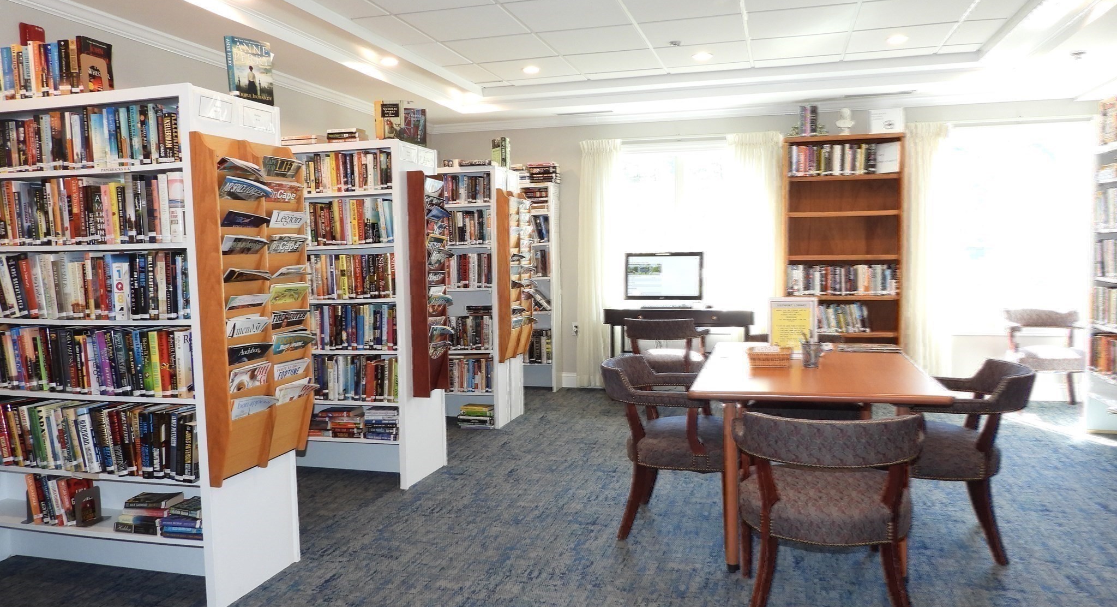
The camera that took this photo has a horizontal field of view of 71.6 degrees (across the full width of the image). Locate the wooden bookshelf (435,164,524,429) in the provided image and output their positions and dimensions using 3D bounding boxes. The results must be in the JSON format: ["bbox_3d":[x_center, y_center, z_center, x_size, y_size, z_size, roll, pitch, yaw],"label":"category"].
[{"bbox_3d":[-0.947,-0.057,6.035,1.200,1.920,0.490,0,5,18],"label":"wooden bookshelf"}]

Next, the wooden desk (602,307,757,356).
[{"bbox_3d":[1.023,0.424,6.509,1.220,0.770,0.500,0,4,16],"label":"wooden desk"}]

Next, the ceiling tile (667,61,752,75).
[{"bbox_3d":[1.101,-1.738,5.680,0.600,0.020,0.190,0,5,16],"label":"ceiling tile"}]

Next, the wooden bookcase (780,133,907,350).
[{"bbox_3d":[2.272,-0.254,6.248,0.887,2.122,0.300,0,4,16],"label":"wooden bookcase"}]

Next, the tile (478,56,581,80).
[{"bbox_3d":[-0.200,-1.699,5.594,0.600,0.024,0.595,0,4,16],"label":"tile"}]

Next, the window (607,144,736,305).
[{"bbox_3d":[0.992,-0.633,6.762,1.177,1.538,0.120,0,5,16],"label":"window"}]

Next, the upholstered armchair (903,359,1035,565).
[{"bbox_3d":[1.636,0.632,3.312,0.615,0.765,0.575,0,5,16],"label":"upholstered armchair"}]

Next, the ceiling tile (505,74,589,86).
[{"bbox_3d":[-0.083,-1.740,6.014,0.605,0.030,0.208,0,5,16],"label":"ceiling tile"}]

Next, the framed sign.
[{"bbox_3d":[1.072,0.120,3.542,0.213,0.287,0.065,0,5,16],"label":"framed sign"}]

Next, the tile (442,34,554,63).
[{"bbox_3d":[-0.364,-1.659,5.036,0.605,0.030,0.605,0,5,16],"label":"tile"}]

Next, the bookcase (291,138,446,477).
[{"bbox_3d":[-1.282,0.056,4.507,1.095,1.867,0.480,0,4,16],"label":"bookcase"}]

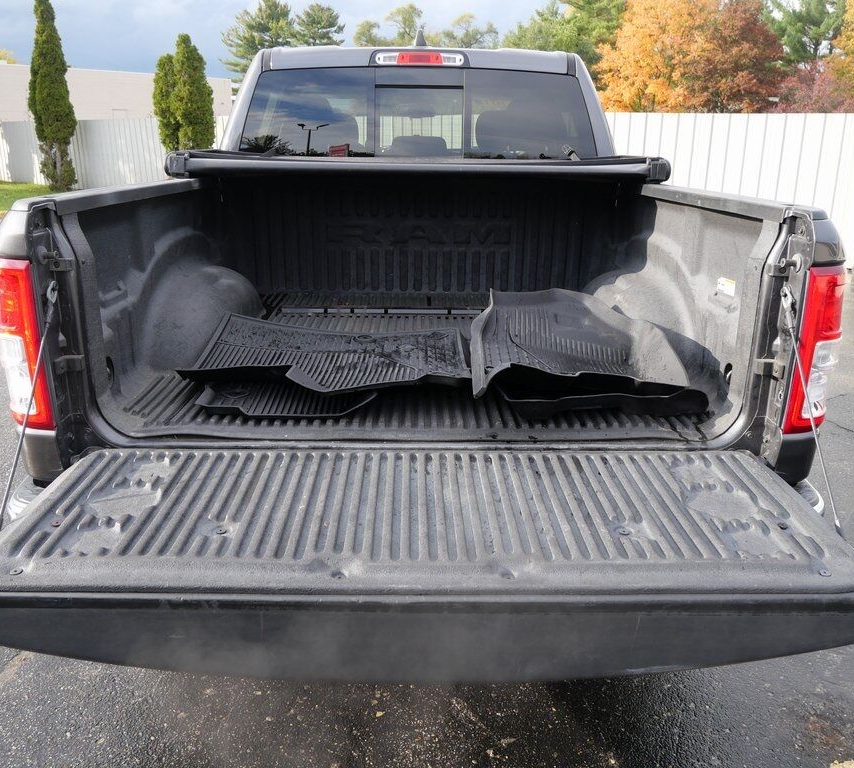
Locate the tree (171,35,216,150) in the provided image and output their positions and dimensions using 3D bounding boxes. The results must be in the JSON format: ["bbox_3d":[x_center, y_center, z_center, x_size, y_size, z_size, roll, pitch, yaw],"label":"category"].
[{"bbox_3d":[-4.676,-5.239,14.376,0.880,3.320,0.880,0,17,-1],"label":"tree"}]

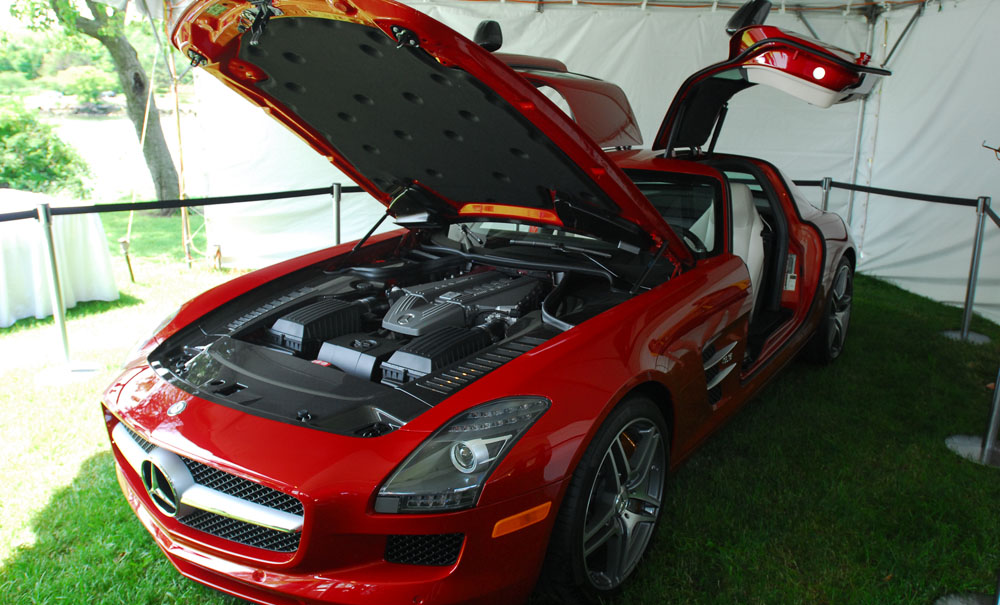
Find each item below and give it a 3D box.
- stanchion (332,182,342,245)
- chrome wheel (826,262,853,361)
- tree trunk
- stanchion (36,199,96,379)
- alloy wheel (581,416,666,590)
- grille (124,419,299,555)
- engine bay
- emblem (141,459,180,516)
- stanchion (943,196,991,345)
[{"bbox_3d":[-1.459,-0.583,6.364,0.350,1.000,0.350,-4,14,-13],"label":"stanchion"},{"bbox_3d":[1.947,0.050,4.191,0.200,0.540,0.540,10,17,37],"label":"chrome wheel"},{"bbox_3d":[-6.999,-3.443,13.608,1.250,3.450,0.800,-7,15,-26],"label":"tree trunk"},{"bbox_3d":[-2.677,-0.082,4.216,0.360,1.020,0.360,-9,16,-32],"label":"stanchion"},{"bbox_3d":[0.306,0.587,2.142,0.200,0.515,0.515,10,17,37],"label":"alloy wheel"},{"bbox_3d":[-0.906,0.473,1.945,1.020,0.225,0.160,10,17,37],"label":"grille"},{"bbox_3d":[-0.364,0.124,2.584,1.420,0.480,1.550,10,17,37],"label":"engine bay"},{"bbox_3d":[-0.935,0.512,1.916,0.178,0.178,0.035,10,25,37],"label":"emblem"},{"bbox_3d":[3.231,-0.227,4.761,0.350,0.970,0.350,8,16,34],"label":"stanchion"}]

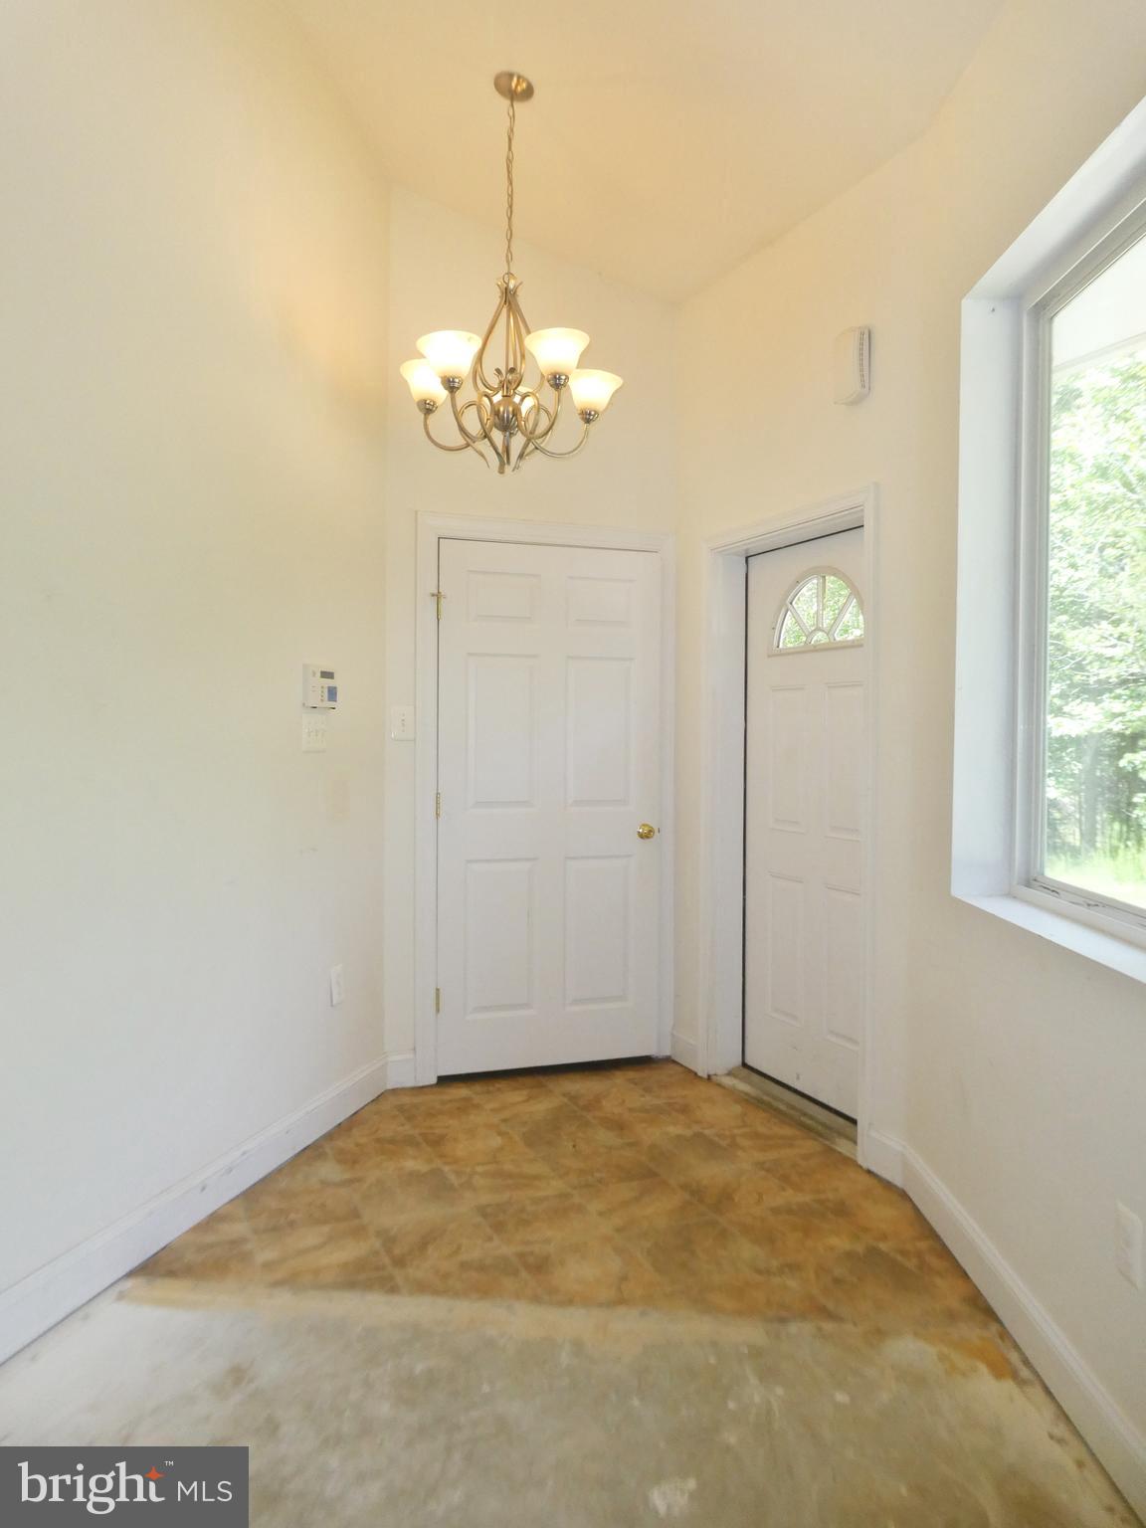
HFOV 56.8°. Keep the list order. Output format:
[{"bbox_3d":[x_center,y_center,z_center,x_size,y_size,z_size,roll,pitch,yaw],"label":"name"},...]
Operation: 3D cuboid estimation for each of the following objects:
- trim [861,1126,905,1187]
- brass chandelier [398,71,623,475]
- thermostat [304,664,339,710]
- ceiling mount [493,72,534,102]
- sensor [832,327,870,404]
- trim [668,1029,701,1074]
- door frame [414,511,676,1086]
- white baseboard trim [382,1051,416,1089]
[{"bbox_3d":[0.930,1.171,3.134,0.017,0.136,0.153,0,2,-24],"label":"trim"},{"bbox_3d":[-0.185,-1.475,3.200,0.680,1.185,0.660,0,2,0],"label":"brass chandelier"},{"bbox_3d":[-0.813,-0.245,3.403,0.028,0.132,0.182,1,2,16],"label":"thermostat"},{"bbox_3d":[-0.178,-2.037,3.185,0.126,0.030,0.126,14,-4,1],"label":"ceiling mount"},{"bbox_3d":[0.852,-1.216,3.234,0.055,0.192,0.111,0,2,-24],"label":"sensor"},{"bbox_3d":[0.453,1.139,4.212,0.017,0.136,0.249,0,2,-24],"label":"trim"},{"bbox_3d":[-0.103,0.138,4.169,1.072,2.134,0.100,0,2,-21],"label":"door frame"},{"bbox_3d":[-0.645,1.139,3.940,0.116,0.138,0.017,0,2,-21],"label":"white baseboard trim"}]

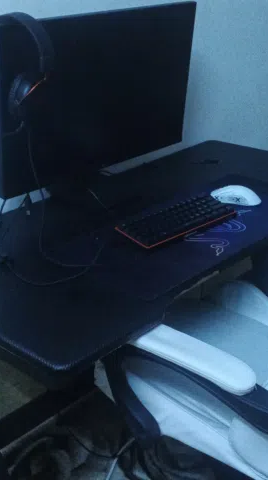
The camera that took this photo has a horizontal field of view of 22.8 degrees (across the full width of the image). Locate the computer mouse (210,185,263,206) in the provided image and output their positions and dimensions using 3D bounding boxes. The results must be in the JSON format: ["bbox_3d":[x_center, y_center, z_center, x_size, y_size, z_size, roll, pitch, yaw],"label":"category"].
[{"bbox_3d":[0.252,-0.117,1.657,0.122,0.039,0.064,15,28,30],"label":"computer mouse"}]

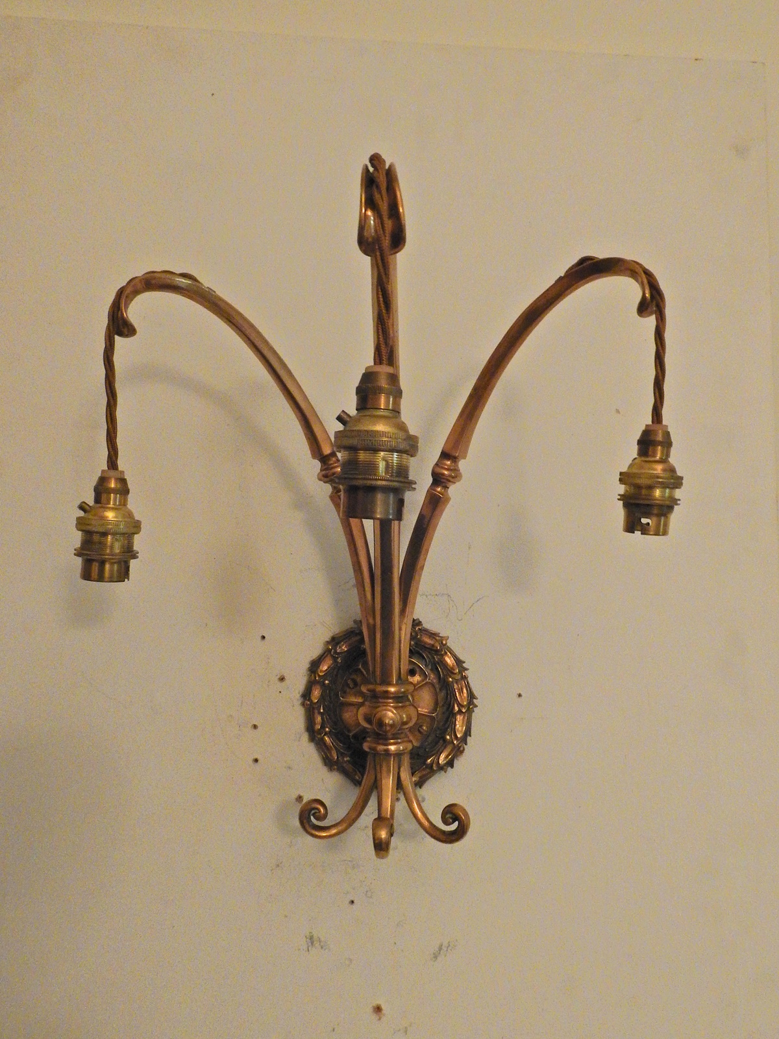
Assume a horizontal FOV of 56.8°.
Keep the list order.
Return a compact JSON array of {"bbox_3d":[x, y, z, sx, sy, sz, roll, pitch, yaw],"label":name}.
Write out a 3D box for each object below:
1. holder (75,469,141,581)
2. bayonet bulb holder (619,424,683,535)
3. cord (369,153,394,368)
[{"bbox_3d":[-0.161,0.004,0.413,0.035,0.063,0.035,5,2,0],"label":"holder"},{"bbox_3d":[0.151,-0.023,0.416,0.035,0.063,0.035,5,2,0],"label":"bayonet bulb holder"},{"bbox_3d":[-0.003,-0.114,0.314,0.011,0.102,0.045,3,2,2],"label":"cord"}]

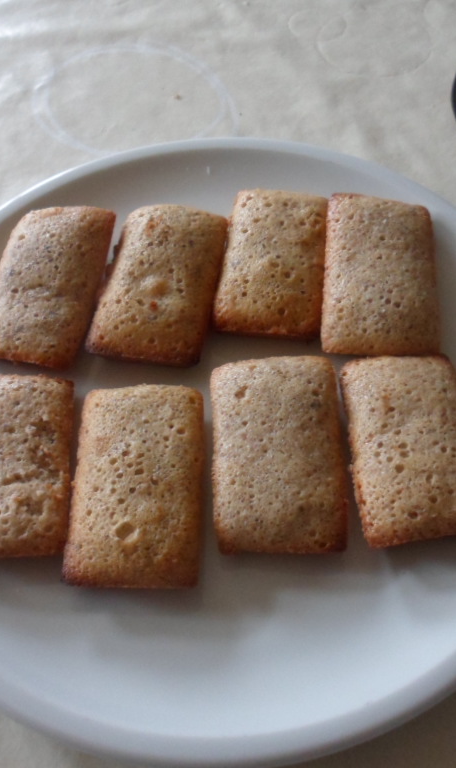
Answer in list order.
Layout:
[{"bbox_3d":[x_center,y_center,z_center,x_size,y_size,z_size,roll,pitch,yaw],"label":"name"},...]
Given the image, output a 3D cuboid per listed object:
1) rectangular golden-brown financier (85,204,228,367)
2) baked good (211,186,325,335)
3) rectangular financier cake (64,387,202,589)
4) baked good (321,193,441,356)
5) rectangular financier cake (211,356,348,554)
[{"bbox_3d":[-0.029,-0.043,0.333,0.046,0.017,0.081,6,60,6],"label":"rectangular golden-brown financier"},{"bbox_3d":[0.020,-0.052,0.336,0.044,0.017,0.079,4,59,5],"label":"baked good"},{"bbox_3d":[-0.034,0.038,0.289,0.047,0.016,0.079,0,59,0],"label":"rectangular financier cake"},{"bbox_3d":[0.065,-0.045,0.331,0.046,0.017,0.084,4,59,5],"label":"baked good"},{"bbox_3d":[0.018,0.026,0.289,0.046,0.017,0.079,-2,59,1],"label":"rectangular financier cake"}]

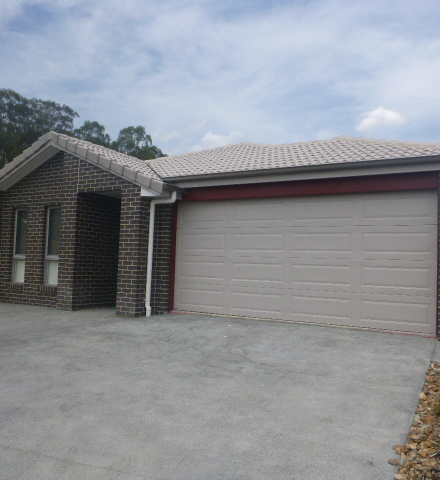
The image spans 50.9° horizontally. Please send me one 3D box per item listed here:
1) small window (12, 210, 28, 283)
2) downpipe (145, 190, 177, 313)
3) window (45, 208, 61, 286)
[{"bbox_3d":[-4.752,0.152,11.129,0.600,1.810,0.090,0,-4,30],"label":"small window"},{"bbox_3d":[-1.120,0.260,8.721,0.600,2.380,0.090,0,-4,30],"label":"downpipe"},{"bbox_3d":[-3.753,0.155,10.550,0.600,1.810,0.090,0,-4,30],"label":"window"}]

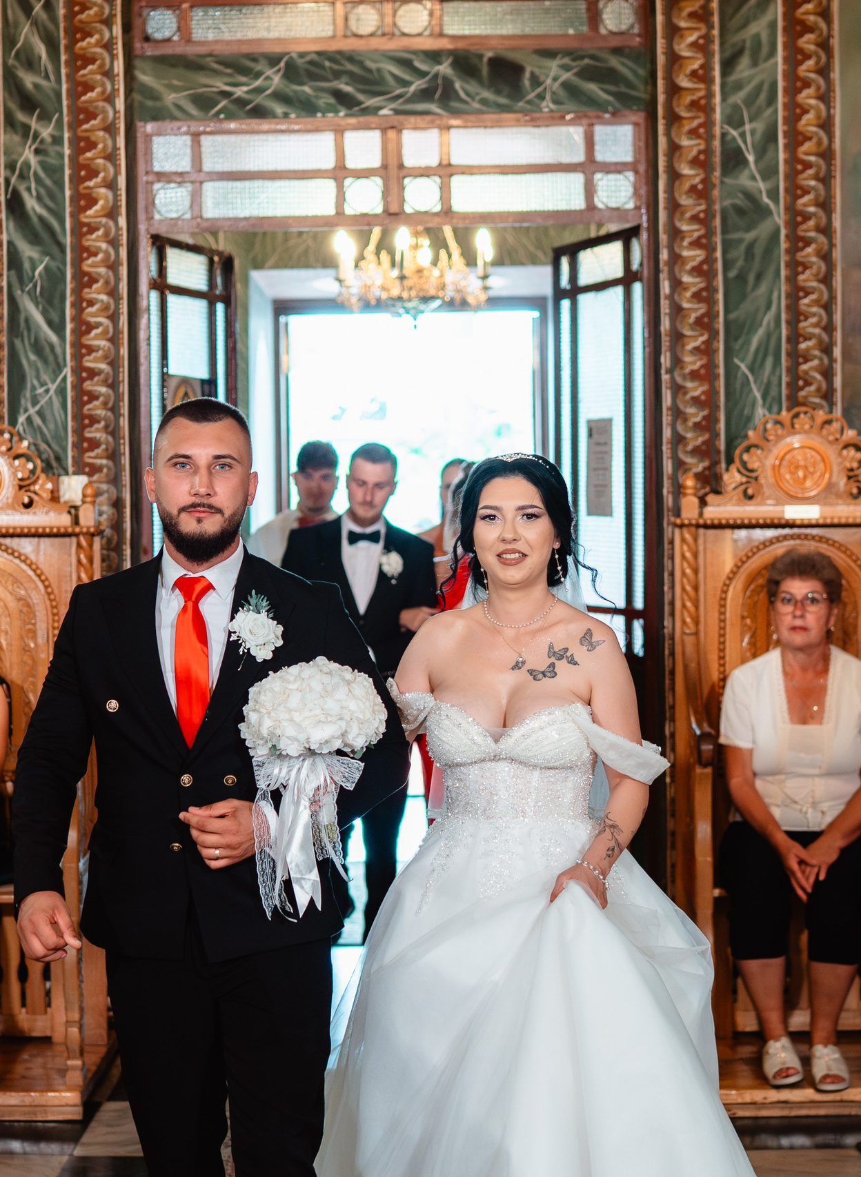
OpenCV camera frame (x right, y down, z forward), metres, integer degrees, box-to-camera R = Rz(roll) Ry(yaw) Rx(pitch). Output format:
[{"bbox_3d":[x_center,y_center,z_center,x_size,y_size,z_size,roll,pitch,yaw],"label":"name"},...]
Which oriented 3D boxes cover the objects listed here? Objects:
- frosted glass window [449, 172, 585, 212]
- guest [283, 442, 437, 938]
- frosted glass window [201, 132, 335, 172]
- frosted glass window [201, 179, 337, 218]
[{"bbox_3d":[0.255,-1.141,4.945,0.395,0.110,0.040,-1,2,1],"label":"frosted glass window"},{"bbox_3d":[-0.228,0.413,5.500,0.540,1.760,0.400,-1,2,-2],"label":"guest"},{"bbox_3d":[-0.467,-1.259,4.955,0.395,0.108,0.040,-1,2,1],"label":"frosted glass window"},{"bbox_3d":[-0.464,-1.126,4.955,0.395,0.110,0.040,-1,2,1],"label":"frosted glass window"}]

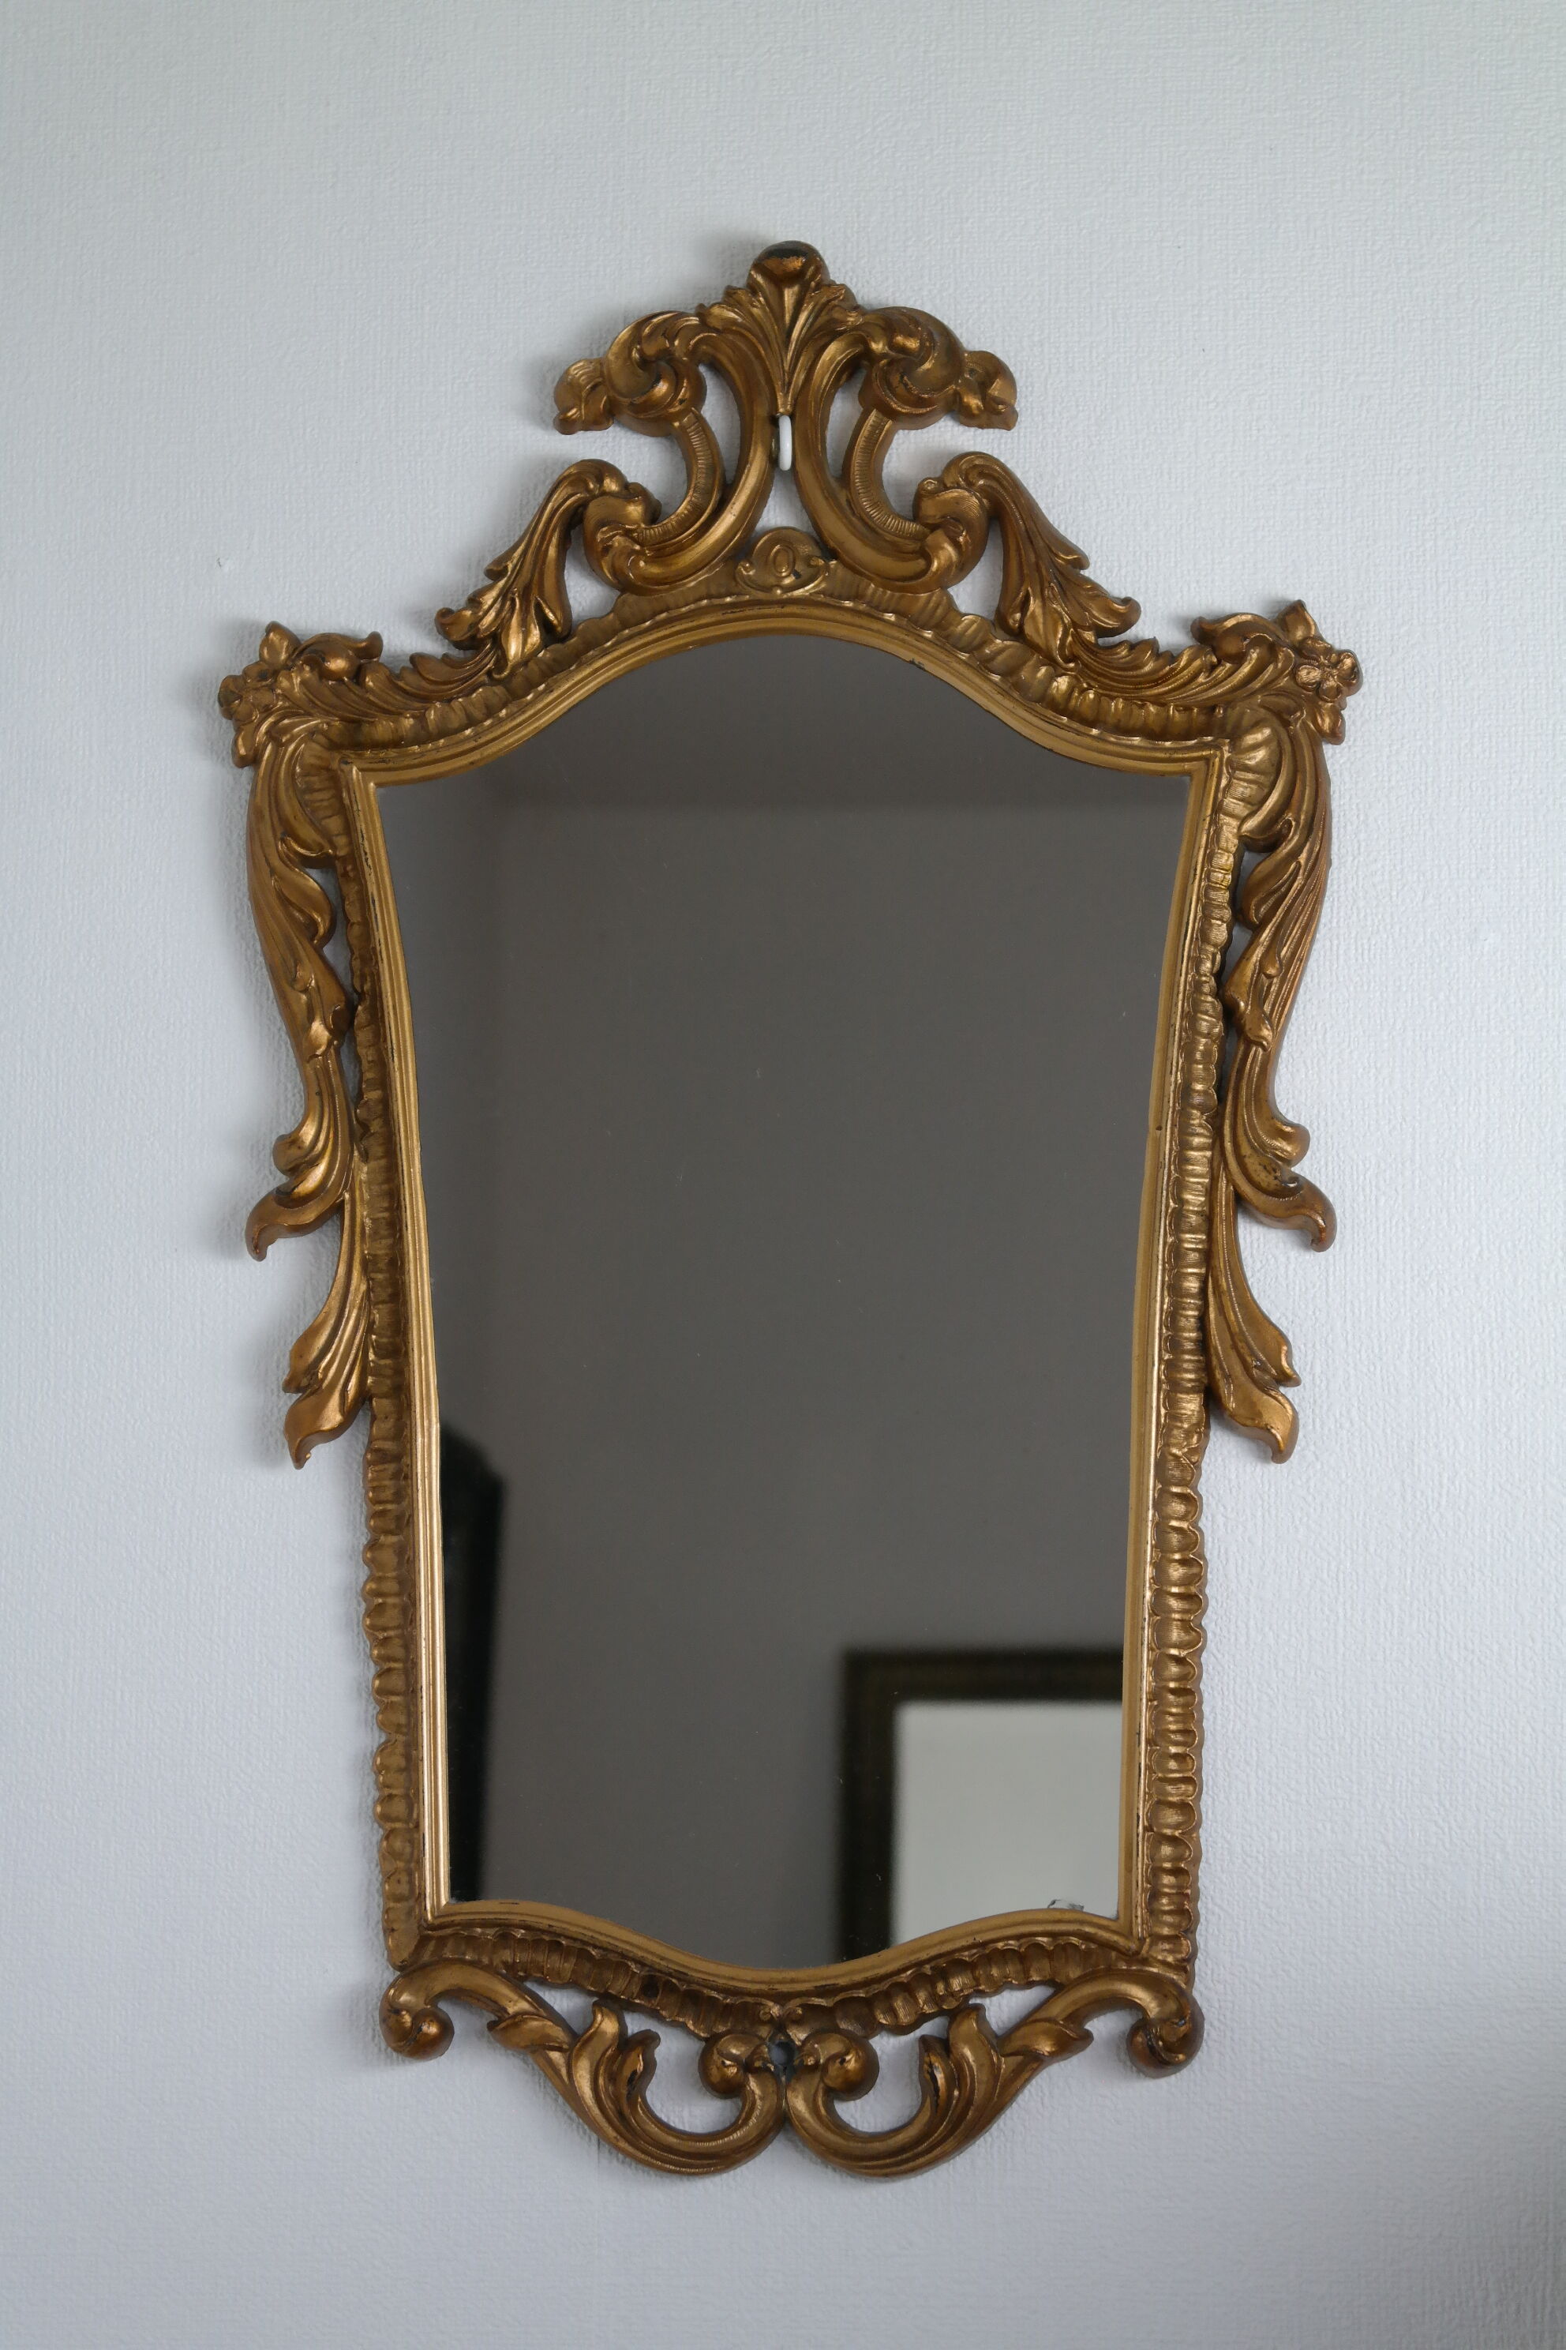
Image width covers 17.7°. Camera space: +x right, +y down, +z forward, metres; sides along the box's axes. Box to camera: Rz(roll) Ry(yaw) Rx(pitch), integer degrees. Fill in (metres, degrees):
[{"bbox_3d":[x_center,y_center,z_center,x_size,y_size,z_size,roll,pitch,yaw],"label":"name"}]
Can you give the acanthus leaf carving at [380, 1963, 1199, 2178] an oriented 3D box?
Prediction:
[{"bbox_3d":[0.001,0.309,1.732,0.285,0.071,0.026,-1,-10,7],"label":"acanthus leaf carving"}]

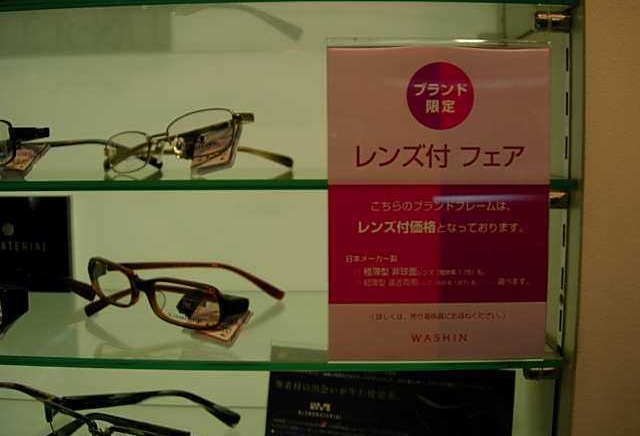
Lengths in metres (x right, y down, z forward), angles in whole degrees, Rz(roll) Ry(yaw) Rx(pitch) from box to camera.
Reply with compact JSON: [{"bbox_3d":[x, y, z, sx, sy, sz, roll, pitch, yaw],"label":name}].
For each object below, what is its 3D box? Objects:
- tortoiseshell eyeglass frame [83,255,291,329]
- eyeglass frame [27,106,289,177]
[{"bbox_3d":[-0.104,0.052,0.565,0.149,0.055,0.115,11,20,29],"label":"tortoiseshell eyeglass frame"},{"bbox_3d":[-0.088,-0.051,0.541,0.147,0.039,0.112,-8,-3,31],"label":"eyeglass frame"}]

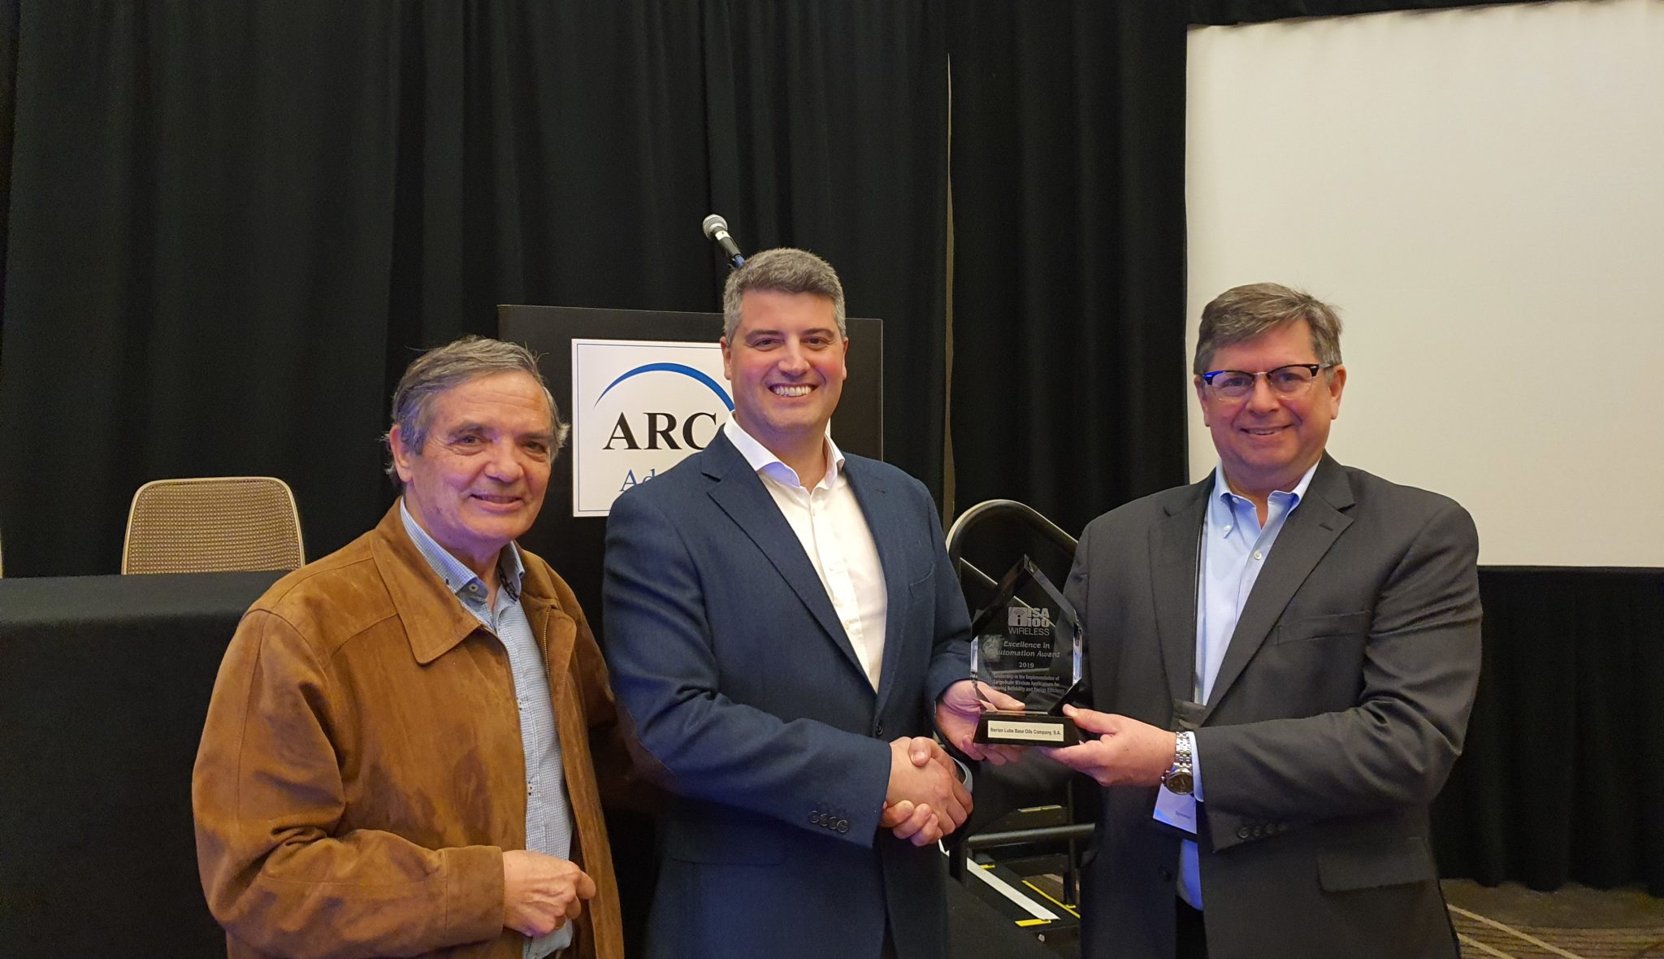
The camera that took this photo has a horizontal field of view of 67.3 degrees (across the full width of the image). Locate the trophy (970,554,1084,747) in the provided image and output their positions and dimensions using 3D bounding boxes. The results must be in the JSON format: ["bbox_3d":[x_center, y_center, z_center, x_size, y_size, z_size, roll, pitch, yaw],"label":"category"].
[{"bbox_3d":[0.213,0.184,1.370,0.121,0.204,0.058,0,-1,12],"label":"trophy"}]

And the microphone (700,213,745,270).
[{"bbox_3d":[-0.213,-0.477,2.488,0.051,0.051,0.166,1,34,-28],"label":"microphone"}]

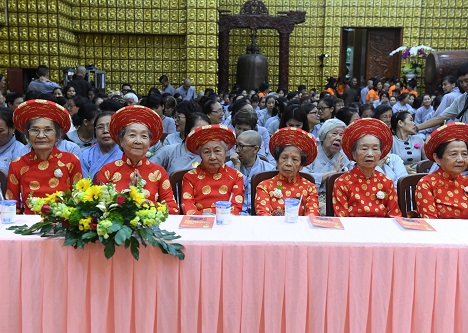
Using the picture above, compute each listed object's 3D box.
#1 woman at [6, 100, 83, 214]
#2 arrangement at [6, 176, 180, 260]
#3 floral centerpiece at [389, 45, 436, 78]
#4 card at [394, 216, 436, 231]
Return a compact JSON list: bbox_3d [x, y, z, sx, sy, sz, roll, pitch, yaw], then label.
[{"bbox_3d":[-0.963,0.330,2.883,0.470,1.290,0.700,0,9,-5],"label":"woman"},{"bbox_3d":[-0.649,0.241,2.784,0.830,0.345,0.400,1,9,0],"label":"arrangement"},{"bbox_3d":[4.140,-2.416,13.384,1.050,0.760,0.650,1,9,6],"label":"floral centerpiece"},{"bbox_3d":[0.941,0.295,3.036,0.170,0.012,0.240,1,9,0],"label":"card"}]

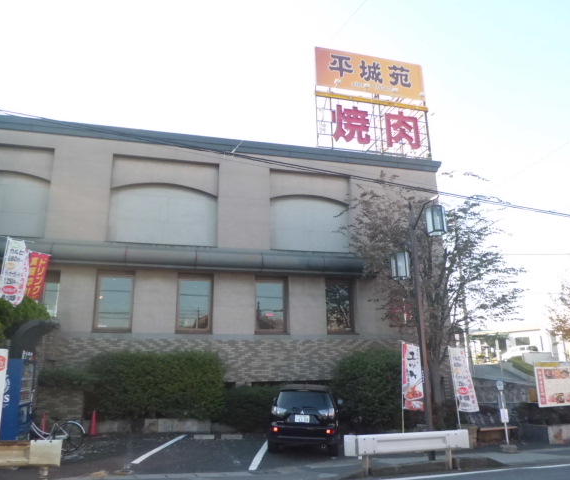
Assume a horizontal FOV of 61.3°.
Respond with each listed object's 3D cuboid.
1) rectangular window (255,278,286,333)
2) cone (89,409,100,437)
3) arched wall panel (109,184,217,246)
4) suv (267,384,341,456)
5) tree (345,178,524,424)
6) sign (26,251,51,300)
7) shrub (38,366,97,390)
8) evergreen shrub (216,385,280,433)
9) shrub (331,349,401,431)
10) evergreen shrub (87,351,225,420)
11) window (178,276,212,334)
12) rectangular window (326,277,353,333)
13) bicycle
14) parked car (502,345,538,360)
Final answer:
[{"bbox_3d":[-0.472,2.426,17.875,1.250,2.080,0.160,3,-16,-13],"label":"rectangular window"},{"bbox_3d":[-5.381,5.192,13.600,0.370,0.720,0.370,3,-16,-14],"label":"cone"},{"bbox_3d":[-4.427,-0.962,17.735,3.920,2.350,0.200,3,-15,-13],"label":"arched wall panel"},{"bbox_3d":[0.537,4.972,13.632,1.820,1.680,4.640,-2,-16,3],"label":"suv"},{"bbox_3d":[4.850,2.009,15.700,5.500,7.700,5.200,3,-16,-14],"label":"tree"},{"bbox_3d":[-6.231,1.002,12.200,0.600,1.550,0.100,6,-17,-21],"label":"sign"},{"bbox_3d":[-6.606,4.207,14.600,1.700,0.750,0.800,3,-16,-14],"label":"shrub"},{"bbox_3d":[-1.163,5.679,16.200,2.400,1.500,1.000,3,-16,-14],"label":"evergreen shrub"},{"bbox_3d":[2.781,5.100,16.400,2.350,2.600,1.500,3,-16,-14],"label":"shrub"},{"bbox_3d":[-4.038,4.627,15.370,4.173,2.136,1.400,3,-16,-13],"label":"evergreen shrub"},{"bbox_3d":[-3.202,2.282,17.230,1.250,2.080,0.160,3,-16,-13],"label":"window"},{"bbox_3d":[2.146,2.610,18.936,1.157,2.134,0.180,3,-16,-14],"label":"rectangular window"},{"bbox_3d":[-5.726,4.516,11.419,1.780,1.040,0.550,3,-16,-13],"label":"bicycle"},{"bbox_3d":[24.108,11.613,48.988,3.750,1.550,1.620,-1,-16,0],"label":"parked car"}]

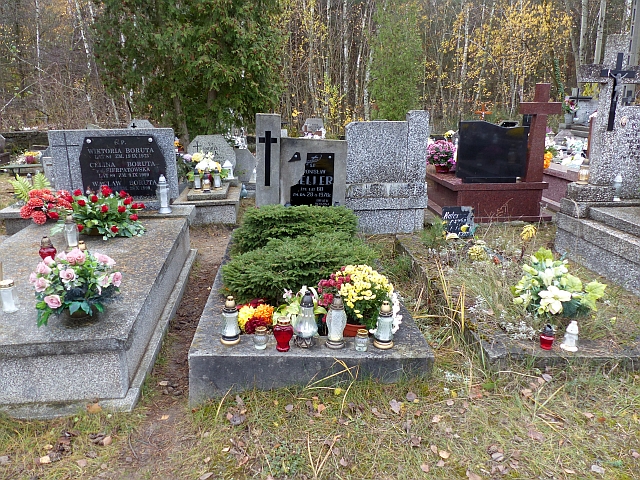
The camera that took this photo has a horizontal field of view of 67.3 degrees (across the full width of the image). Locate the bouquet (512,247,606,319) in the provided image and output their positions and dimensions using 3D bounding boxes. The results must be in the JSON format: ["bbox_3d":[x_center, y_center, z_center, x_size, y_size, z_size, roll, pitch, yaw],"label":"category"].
[{"bbox_3d":[1.356,0.255,2.756,0.520,0.340,0.400,0,15,0],"label":"bouquet"}]

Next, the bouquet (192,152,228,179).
[{"bbox_3d":[-1.482,-0.941,6.448,0.500,0.400,0.360,-2,15,-8],"label":"bouquet"}]

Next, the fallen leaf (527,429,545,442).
[{"bbox_3d":[0.830,0.754,1.851,0.043,0.021,0.077,-12,19,-38],"label":"fallen leaf"}]

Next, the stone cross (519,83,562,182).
[{"bbox_3d":[2.587,-1.244,5.640,0.494,1.133,0.134,-1,15,-3],"label":"stone cross"}]

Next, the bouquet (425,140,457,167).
[{"bbox_3d":[1.692,-1.167,6.694,0.420,0.430,0.420,0,15,0],"label":"bouquet"}]

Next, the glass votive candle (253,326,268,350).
[{"bbox_3d":[-0.277,0.456,2.260,0.072,0.095,0.072,-1,15,-5],"label":"glass votive candle"}]

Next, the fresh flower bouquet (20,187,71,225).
[{"bbox_3d":[-2.206,-0.265,3.862,0.381,0.258,0.278,-2,15,-8],"label":"fresh flower bouquet"}]

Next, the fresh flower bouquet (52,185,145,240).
[{"bbox_3d":[-1.747,-0.224,3.792,0.660,0.370,0.450,-2,15,-7],"label":"fresh flower bouquet"}]

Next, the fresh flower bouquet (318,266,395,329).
[{"bbox_3d":[0.179,0.277,2.425,0.350,0.309,0.288,0,15,0],"label":"fresh flower bouquet"}]

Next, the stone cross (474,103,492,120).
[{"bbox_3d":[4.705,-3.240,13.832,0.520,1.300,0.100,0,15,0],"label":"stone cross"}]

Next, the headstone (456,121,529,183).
[{"bbox_3d":[2.050,-1.040,5.695,0.814,0.711,0.113,-1,15,-3],"label":"headstone"}]

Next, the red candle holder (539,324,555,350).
[{"bbox_3d":[1.109,0.477,2.354,0.068,0.120,0.068,0,15,0],"label":"red candle holder"}]

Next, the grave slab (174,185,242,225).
[{"bbox_3d":[-1.395,-0.486,6.130,0.742,0.268,1.298,-2,15,-7],"label":"grave slab"}]

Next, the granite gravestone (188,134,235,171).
[{"bbox_3d":[-1.584,-1.197,7.017,0.720,0.640,0.140,-2,15,-8],"label":"granite gravestone"}]

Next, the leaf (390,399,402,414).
[{"bbox_3d":[0.332,0.726,2.089,0.046,0.023,0.082,-5,16,-19],"label":"leaf"}]

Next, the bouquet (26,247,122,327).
[{"bbox_3d":[-1.252,0.246,2.461,0.440,0.300,0.360,-2,15,-7],"label":"bouquet"}]

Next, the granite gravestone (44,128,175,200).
[{"bbox_3d":[-1.840,-0.665,4.324,1.081,0.639,0.144,-2,15,-8],"label":"granite gravestone"}]

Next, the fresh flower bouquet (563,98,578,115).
[{"bbox_3d":[4.723,-2.517,9.064,0.268,0.288,0.247,0,15,0],"label":"fresh flower bouquet"}]

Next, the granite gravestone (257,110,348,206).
[{"bbox_3d":[-0.175,-0.652,4.560,0.850,1.080,0.180,-1,15,-3],"label":"granite gravestone"}]

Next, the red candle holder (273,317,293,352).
[{"bbox_3d":[-0.179,0.454,2.295,0.090,0.155,0.090,0,15,0],"label":"red candle holder"}]

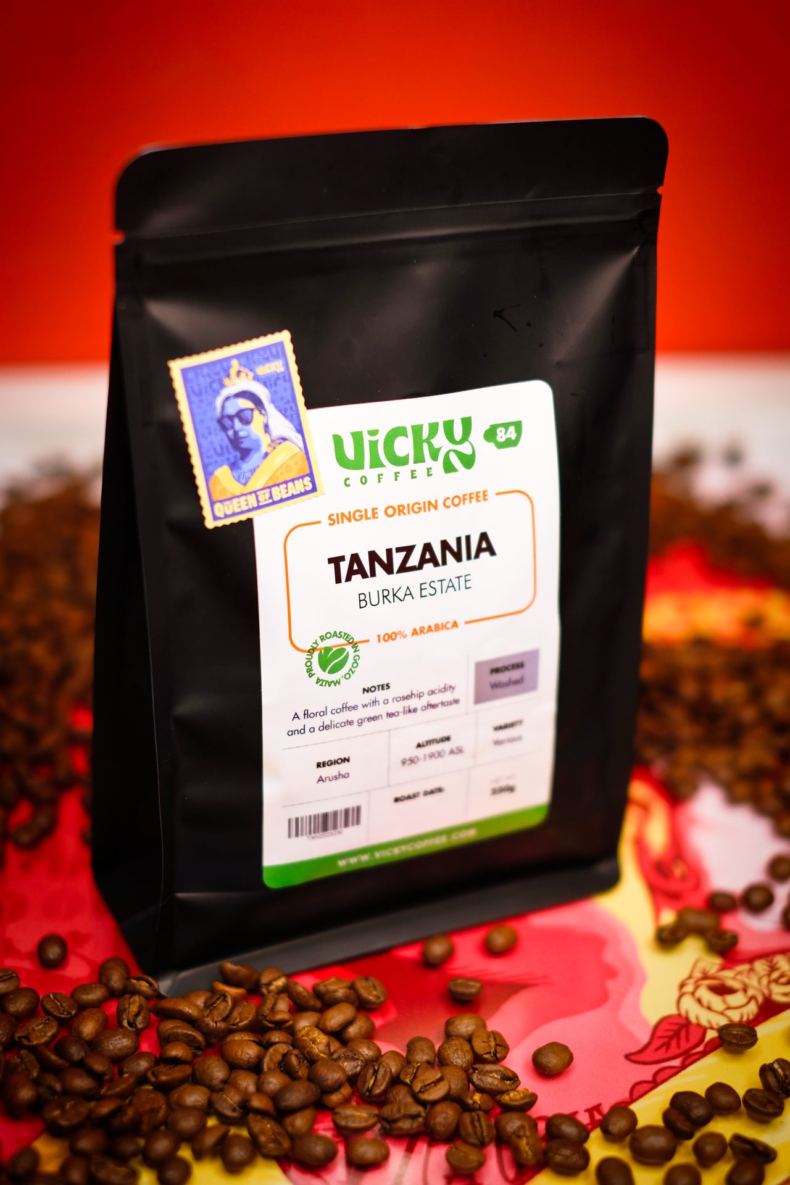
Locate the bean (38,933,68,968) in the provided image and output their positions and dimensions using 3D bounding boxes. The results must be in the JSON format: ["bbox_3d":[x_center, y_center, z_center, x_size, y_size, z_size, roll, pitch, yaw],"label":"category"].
[{"bbox_3d":[-0.090,0.094,0.457,0.007,0.006,0.011,-8,29,-18],"label":"bean"}]

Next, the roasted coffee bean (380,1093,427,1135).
[{"bbox_3d":[0.002,0.119,0.399,0.011,0.006,0.008,1,65,-6],"label":"roasted coffee bean"}]

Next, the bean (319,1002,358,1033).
[{"bbox_3d":[-0.014,0.106,0.436,0.008,0.006,0.011,25,35,38],"label":"bean"}]

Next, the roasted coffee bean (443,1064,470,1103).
[{"bbox_3d":[0.014,0.116,0.412,0.007,0.006,0.009,-11,42,-25],"label":"roasted coffee bean"}]

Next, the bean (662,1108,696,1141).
[{"bbox_3d":[0.066,0.122,0.401,0.008,0.006,0.011,22,7,-11],"label":"bean"}]

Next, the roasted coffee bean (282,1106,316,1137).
[{"bbox_3d":[-0.022,0.121,0.400,0.007,0.006,0.009,15,36,28],"label":"roasted coffee bean"}]

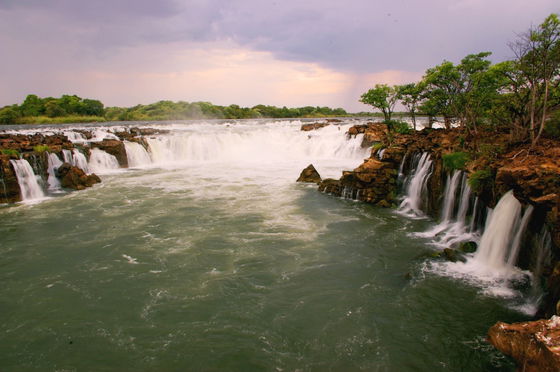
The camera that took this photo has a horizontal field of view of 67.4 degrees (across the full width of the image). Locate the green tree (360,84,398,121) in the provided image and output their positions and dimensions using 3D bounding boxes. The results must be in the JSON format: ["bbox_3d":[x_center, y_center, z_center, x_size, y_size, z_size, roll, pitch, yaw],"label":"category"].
[{"bbox_3d":[14.380,-11.940,61.000,5.360,5.470,5.360,0,10,0],"label":"green tree"}]

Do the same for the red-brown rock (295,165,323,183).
[{"bbox_3d":[3.910,-1.580,56.000,3.370,2.420,3.030,0,10,0],"label":"red-brown rock"}]

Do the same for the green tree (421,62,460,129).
[{"bbox_3d":[19.140,-10.760,50.000,4.390,8.080,4.610,0,10,0],"label":"green tree"}]

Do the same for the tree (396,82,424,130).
[{"bbox_3d":[17.050,-10.370,55.000,3.560,6.230,3.560,0,10,0],"label":"tree"}]

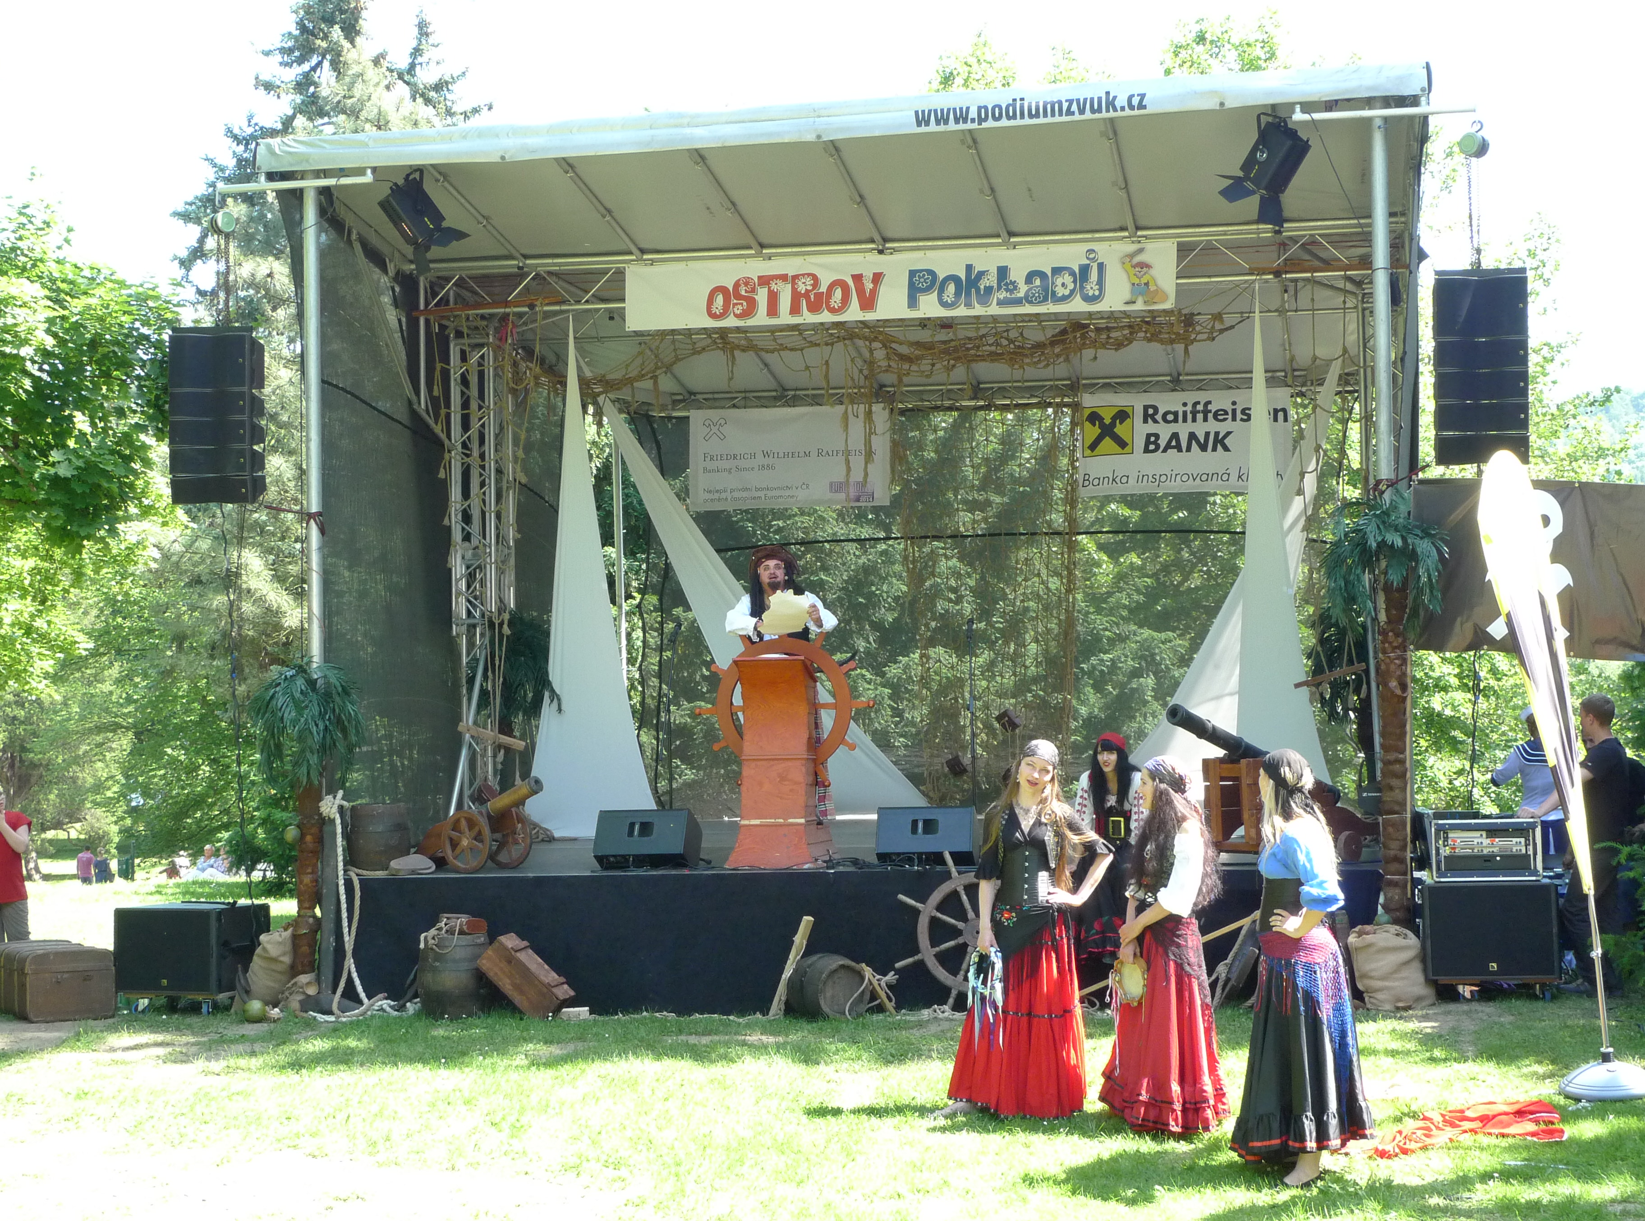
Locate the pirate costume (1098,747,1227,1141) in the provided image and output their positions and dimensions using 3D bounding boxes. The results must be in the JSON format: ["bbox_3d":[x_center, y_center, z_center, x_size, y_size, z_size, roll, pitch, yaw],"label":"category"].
[{"bbox_3d":[1.422,1.387,10.300,0.500,1.570,0.470,1,-3,-30],"label":"pirate costume"}]

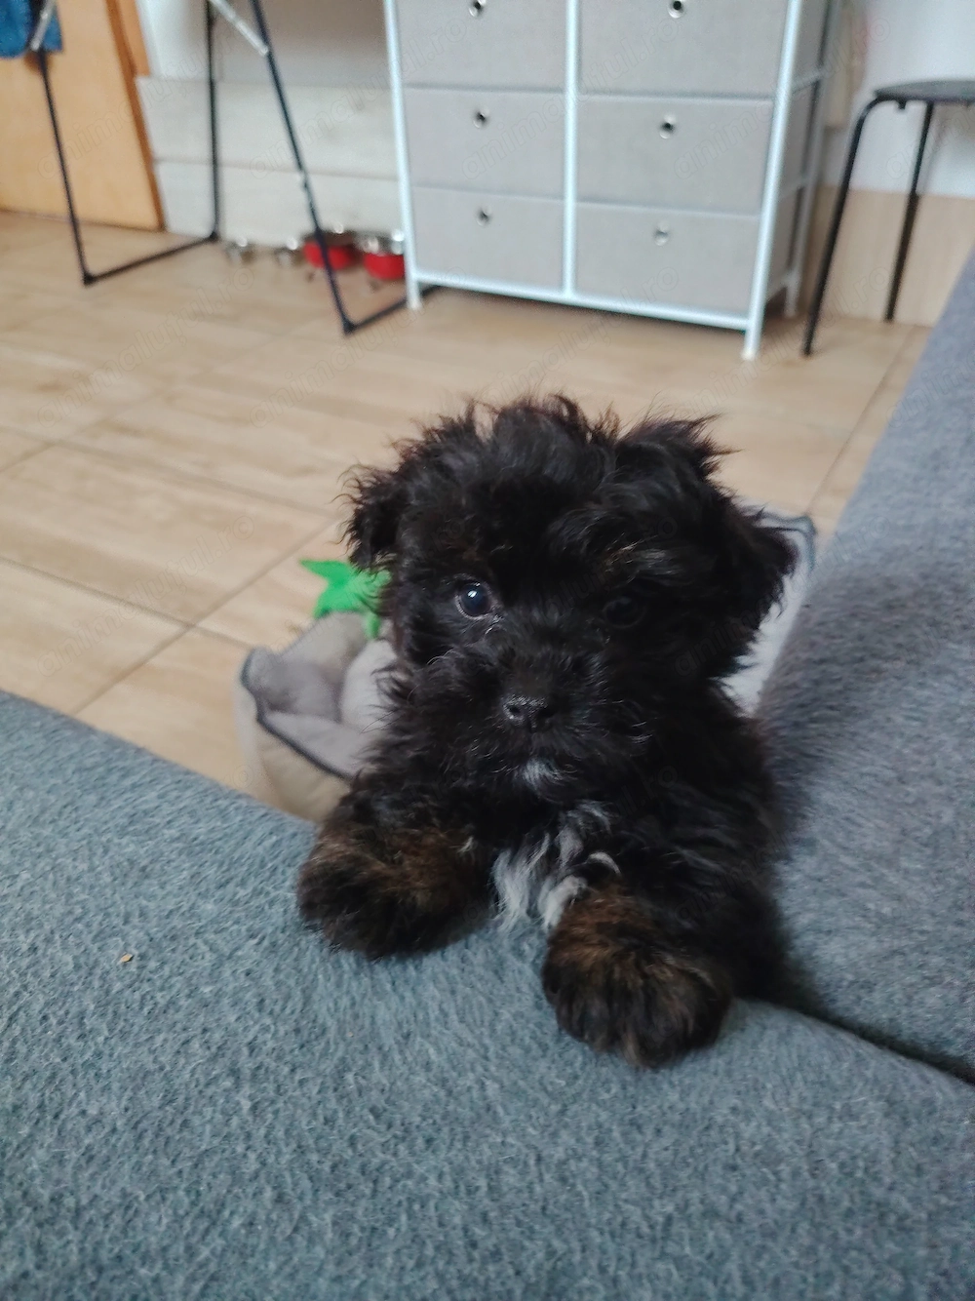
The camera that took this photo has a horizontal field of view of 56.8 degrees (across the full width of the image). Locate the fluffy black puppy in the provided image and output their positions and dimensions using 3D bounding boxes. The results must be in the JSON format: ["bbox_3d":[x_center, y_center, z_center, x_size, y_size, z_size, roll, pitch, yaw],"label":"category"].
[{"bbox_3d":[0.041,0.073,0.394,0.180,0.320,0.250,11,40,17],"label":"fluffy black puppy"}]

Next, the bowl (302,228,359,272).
[{"bbox_3d":[-0.412,-1.058,2.393,0.148,0.069,0.148,-3,38,0],"label":"bowl"}]

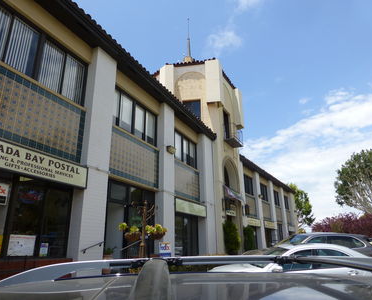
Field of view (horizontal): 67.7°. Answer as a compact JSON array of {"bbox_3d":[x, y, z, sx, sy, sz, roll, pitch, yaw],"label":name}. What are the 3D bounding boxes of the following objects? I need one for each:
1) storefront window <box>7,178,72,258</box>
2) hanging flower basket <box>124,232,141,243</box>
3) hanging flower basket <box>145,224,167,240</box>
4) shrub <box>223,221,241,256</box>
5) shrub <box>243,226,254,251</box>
[{"bbox_3d":[-3.464,1.688,6.776,0.100,1.787,1.516,-10,-21,25],"label":"storefront window"},{"bbox_3d":[-1.261,2.078,6.600,0.400,0.260,0.400,-1,-19,0],"label":"hanging flower basket"},{"bbox_3d":[-0.719,1.964,6.600,0.500,0.380,0.500,-1,-19,0],"label":"hanging flower basket"},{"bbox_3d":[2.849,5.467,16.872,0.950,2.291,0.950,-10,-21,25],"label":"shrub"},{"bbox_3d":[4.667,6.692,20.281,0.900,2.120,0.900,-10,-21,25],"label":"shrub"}]

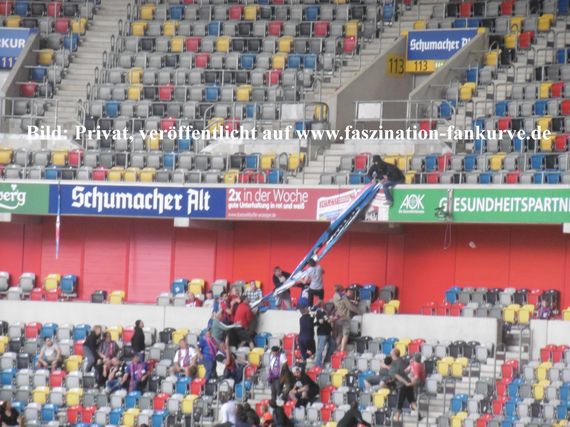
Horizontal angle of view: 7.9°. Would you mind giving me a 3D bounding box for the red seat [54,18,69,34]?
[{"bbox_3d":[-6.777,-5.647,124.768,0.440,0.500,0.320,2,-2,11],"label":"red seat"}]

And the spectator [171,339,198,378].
[{"bbox_3d":[-2.589,3.846,105.500,0.600,1.270,0.780,1,2,22],"label":"spectator"}]

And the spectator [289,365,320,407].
[{"bbox_3d":[0.486,4.314,102.600,0.700,1.150,0.800,2,-2,22],"label":"spectator"}]

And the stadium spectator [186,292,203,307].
[{"bbox_3d":[-2.419,2.580,110.000,0.520,0.950,0.650,2,-1,25],"label":"stadium spectator"}]

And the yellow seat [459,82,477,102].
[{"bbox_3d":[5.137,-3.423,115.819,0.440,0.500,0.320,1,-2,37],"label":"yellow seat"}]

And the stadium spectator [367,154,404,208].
[{"bbox_3d":[2.745,-0.901,112.384,0.980,1.390,0.620,2,-2,-8],"label":"stadium spectator"}]

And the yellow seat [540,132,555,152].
[{"bbox_3d":[6.675,-1.789,104.000,0.250,0.490,0.430,4,-2,-39],"label":"yellow seat"}]

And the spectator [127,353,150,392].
[{"bbox_3d":[-3.774,4.225,106.000,0.620,1.250,0.750,2,-2,22],"label":"spectator"}]

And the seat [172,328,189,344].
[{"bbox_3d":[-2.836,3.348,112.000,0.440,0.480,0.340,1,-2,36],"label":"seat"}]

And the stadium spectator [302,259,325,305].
[{"bbox_3d":[0.751,2.070,108.500,0.550,1.750,0.500,2,-1,-12],"label":"stadium spectator"}]

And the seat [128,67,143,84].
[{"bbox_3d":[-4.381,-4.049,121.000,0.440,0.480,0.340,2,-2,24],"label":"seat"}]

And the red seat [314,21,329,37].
[{"bbox_3d":[1.029,-5.215,116.000,0.420,0.480,0.300,1,2,32],"label":"red seat"}]

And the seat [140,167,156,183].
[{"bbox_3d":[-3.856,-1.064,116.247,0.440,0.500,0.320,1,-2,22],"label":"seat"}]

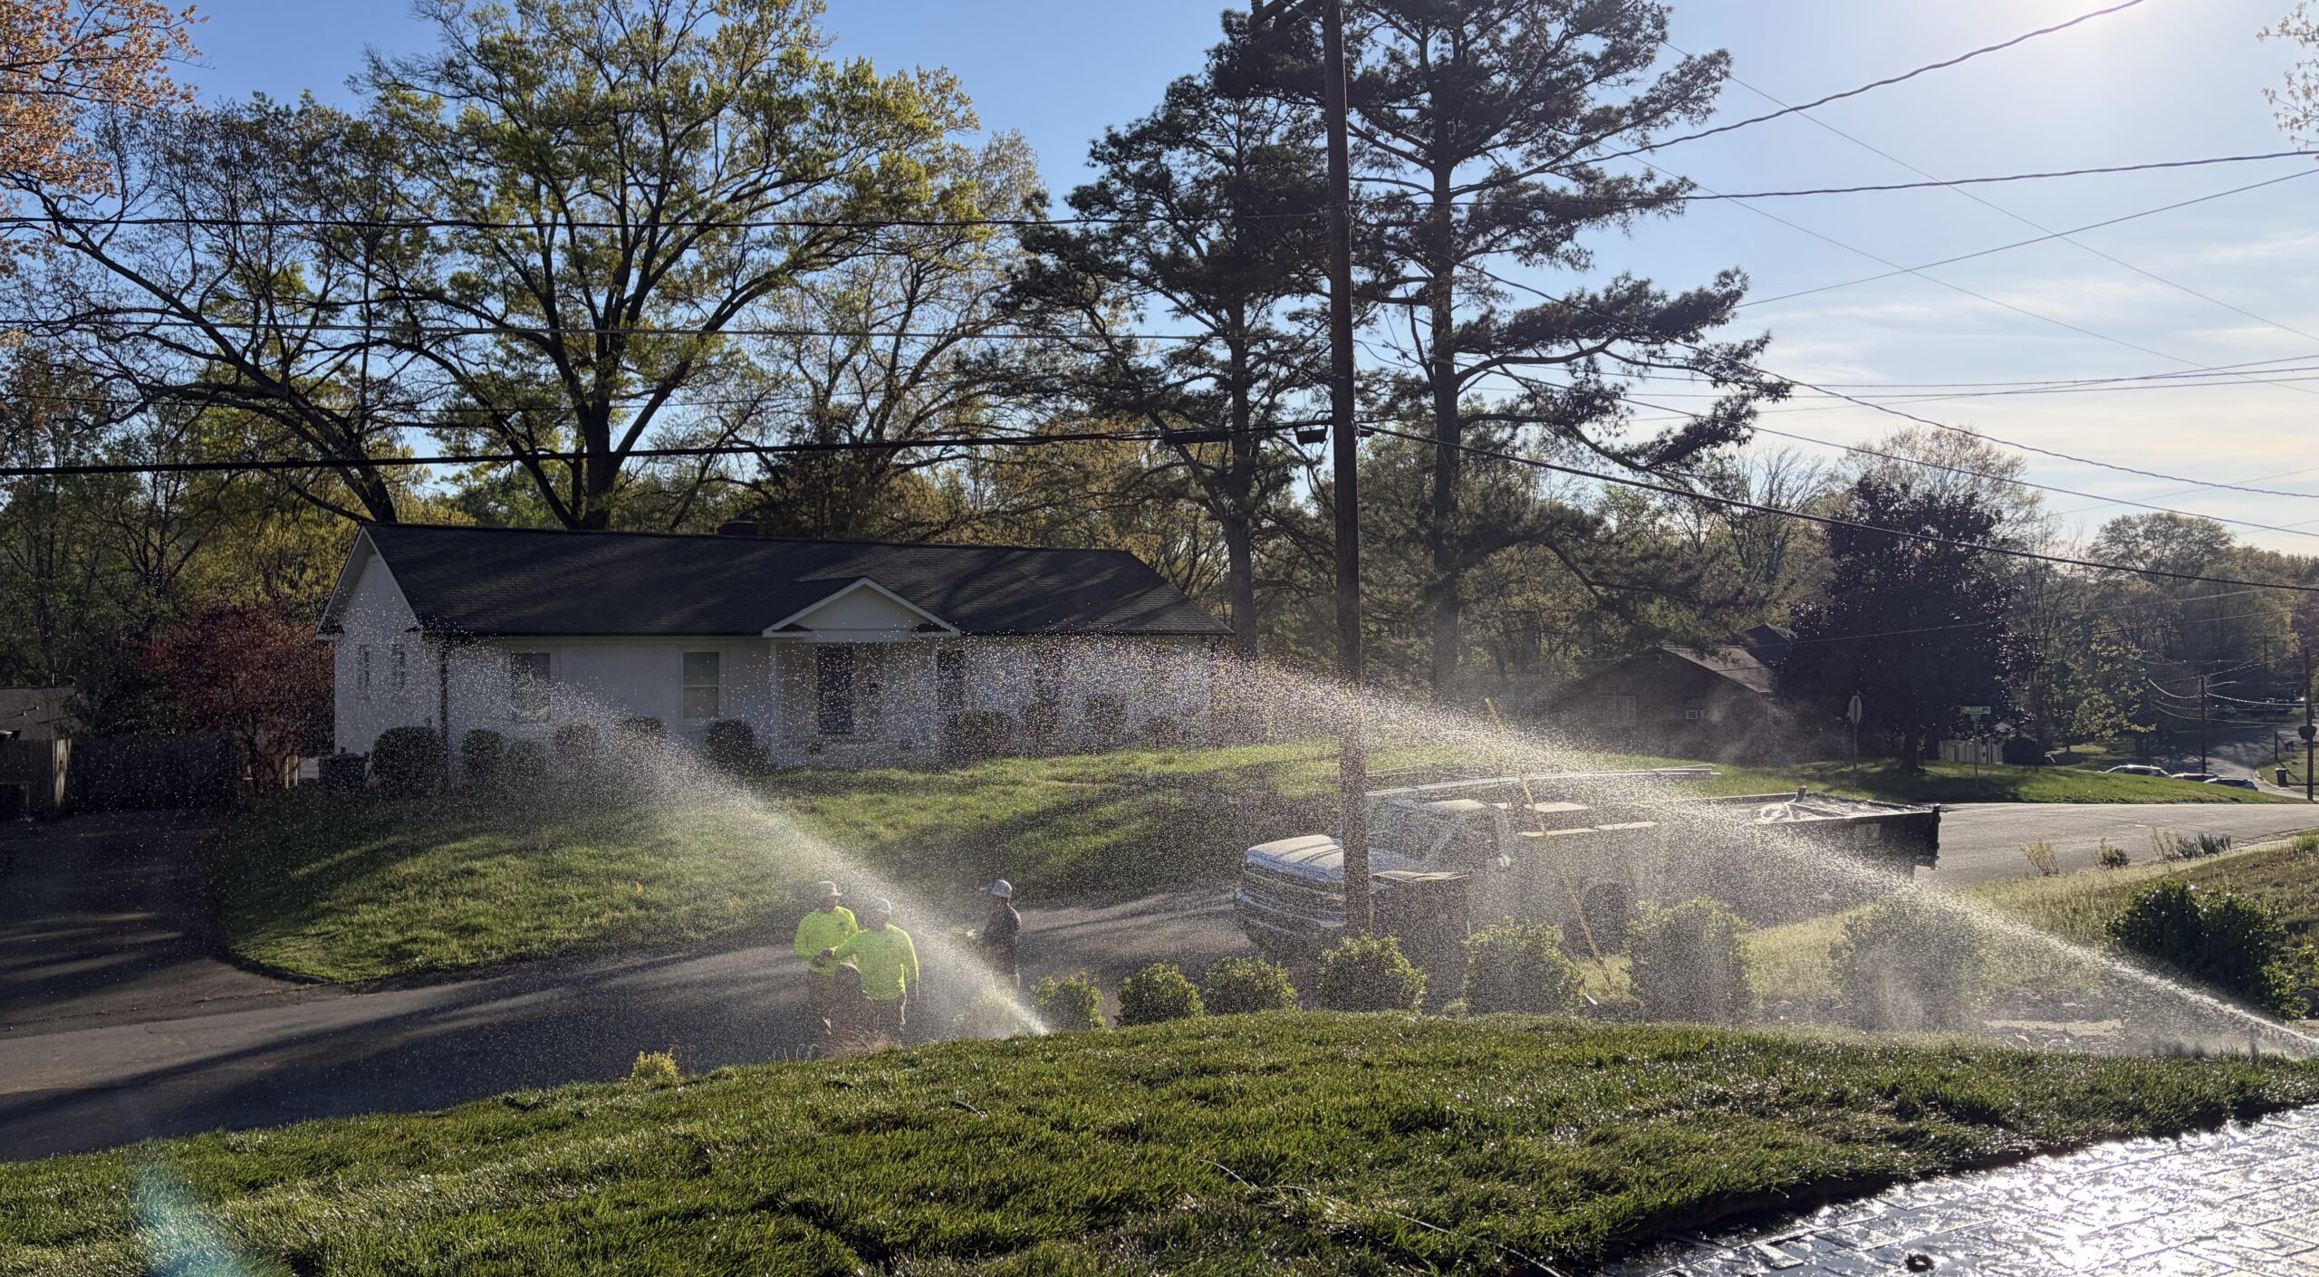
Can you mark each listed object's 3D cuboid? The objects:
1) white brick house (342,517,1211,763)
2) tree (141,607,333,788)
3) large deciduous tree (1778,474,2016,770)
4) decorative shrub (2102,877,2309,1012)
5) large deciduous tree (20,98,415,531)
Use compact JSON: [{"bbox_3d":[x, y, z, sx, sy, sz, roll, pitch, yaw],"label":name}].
[{"bbox_3d":[-9.338,0.285,45.245,21.071,5.618,9.879,0,-1,-37],"label":"white brick house"},{"bbox_3d":[-20.789,1.356,39.500,4.478,4.314,4.300,0,0,0],"label":"tree"},{"bbox_3d":[22.437,-0.496,53.000,7.222,9.096,7.222,0,0,0],"label":"large deciduous tree"},{"bbox_3d":[4.441,1.328,7.400,0.839,0.616,0.750,0,0,0],"label":"decorative shrub"},{"bbox_3d":[-25.762,-5.827,48.000,11.433,18.253,11.000,0,0,0],"label":"large deciduous tree"}]

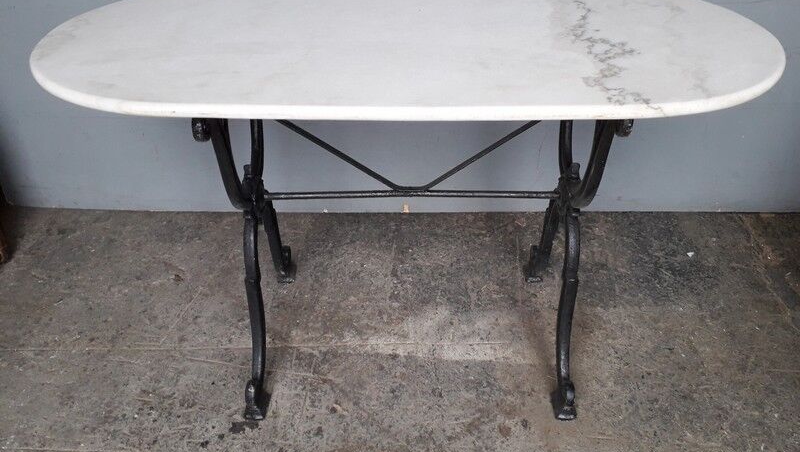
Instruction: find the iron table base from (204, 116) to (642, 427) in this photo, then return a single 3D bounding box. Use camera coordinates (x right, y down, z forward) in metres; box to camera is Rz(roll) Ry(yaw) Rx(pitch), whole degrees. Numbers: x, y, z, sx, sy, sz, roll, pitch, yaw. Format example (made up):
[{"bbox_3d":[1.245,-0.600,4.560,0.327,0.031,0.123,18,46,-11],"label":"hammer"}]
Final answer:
[{"bbox_3d":[0.022,-0.031,1.268,0.690,0.699,0.484,0,35,0],"label":"iron table base"}]

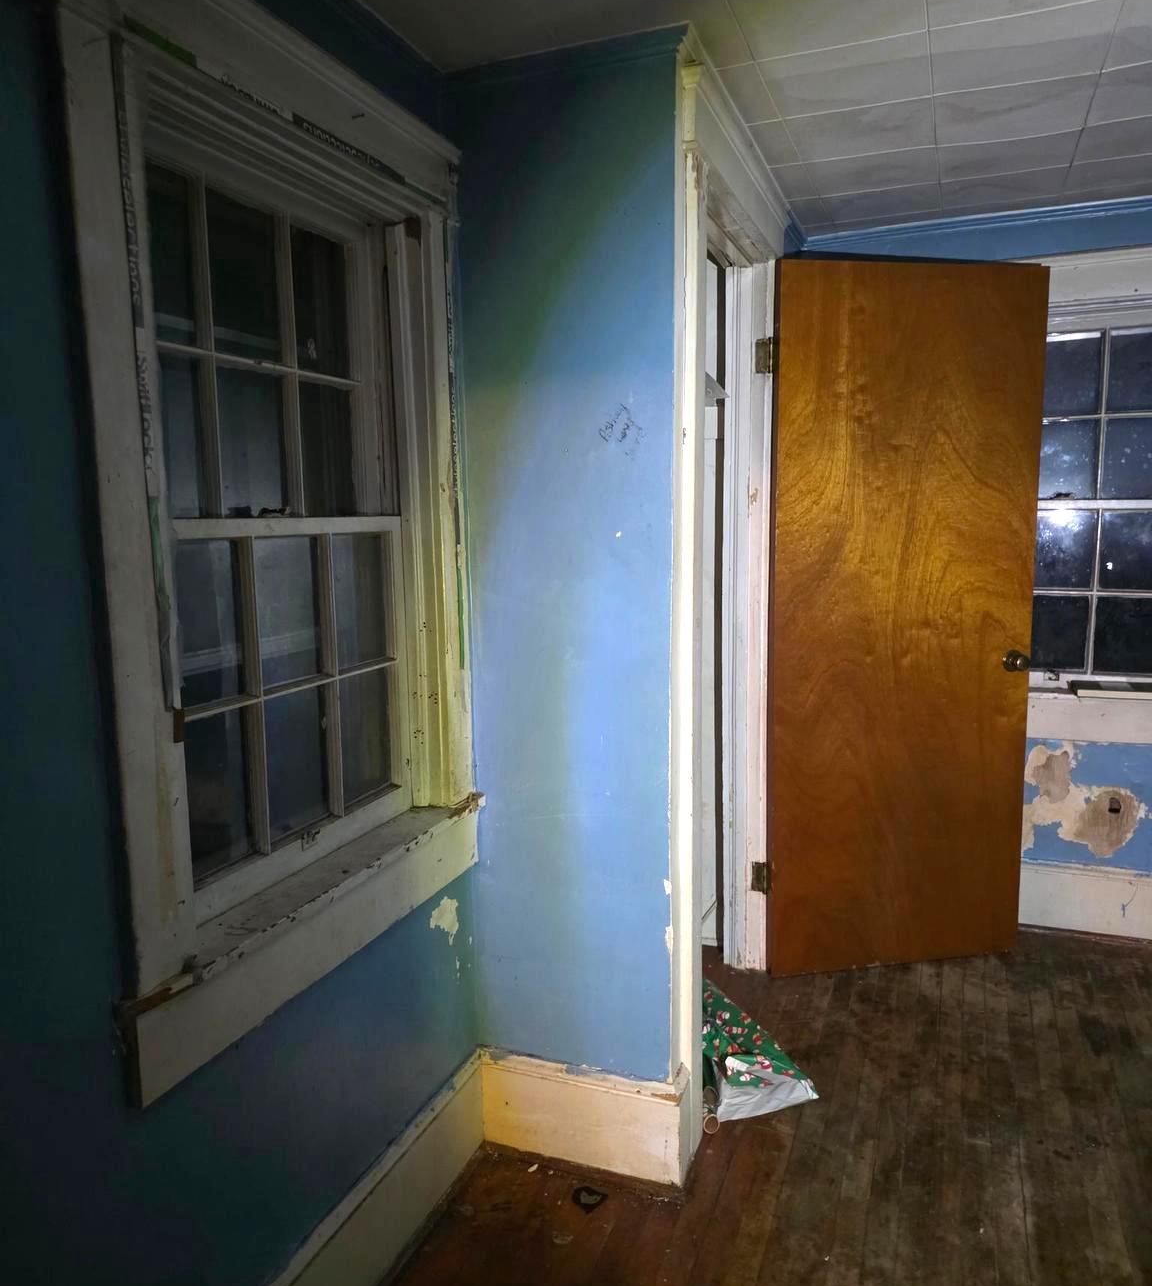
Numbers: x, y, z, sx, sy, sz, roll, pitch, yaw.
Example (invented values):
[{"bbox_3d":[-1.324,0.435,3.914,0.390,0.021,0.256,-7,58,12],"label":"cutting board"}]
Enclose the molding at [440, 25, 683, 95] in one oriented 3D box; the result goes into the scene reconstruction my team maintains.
[{"bbox_3d":[-0.027,-1.058,1.866,0.489,0.040,0.036,2,8,20],"label":"molding"}]

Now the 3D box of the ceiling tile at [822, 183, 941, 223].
[{"bbox_3d":[0.845,-1.220,2.819,0.305,0.015,0.305,2,8,20],"label":"ceiling tile"}]

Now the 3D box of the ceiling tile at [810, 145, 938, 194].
[{"bbox_3d":[0.744,-1.185,2.555,0.305,0.015,0.305,2,8,20],"label":"ceiling tile"}]

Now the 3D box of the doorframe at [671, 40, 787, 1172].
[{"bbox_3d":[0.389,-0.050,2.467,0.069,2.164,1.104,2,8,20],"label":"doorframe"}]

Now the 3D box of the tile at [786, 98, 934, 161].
[{"bbox_3d":[0.640,-1.148,2.280,0.305,0.015,0.305,2,8,20],"label":"tile"}]

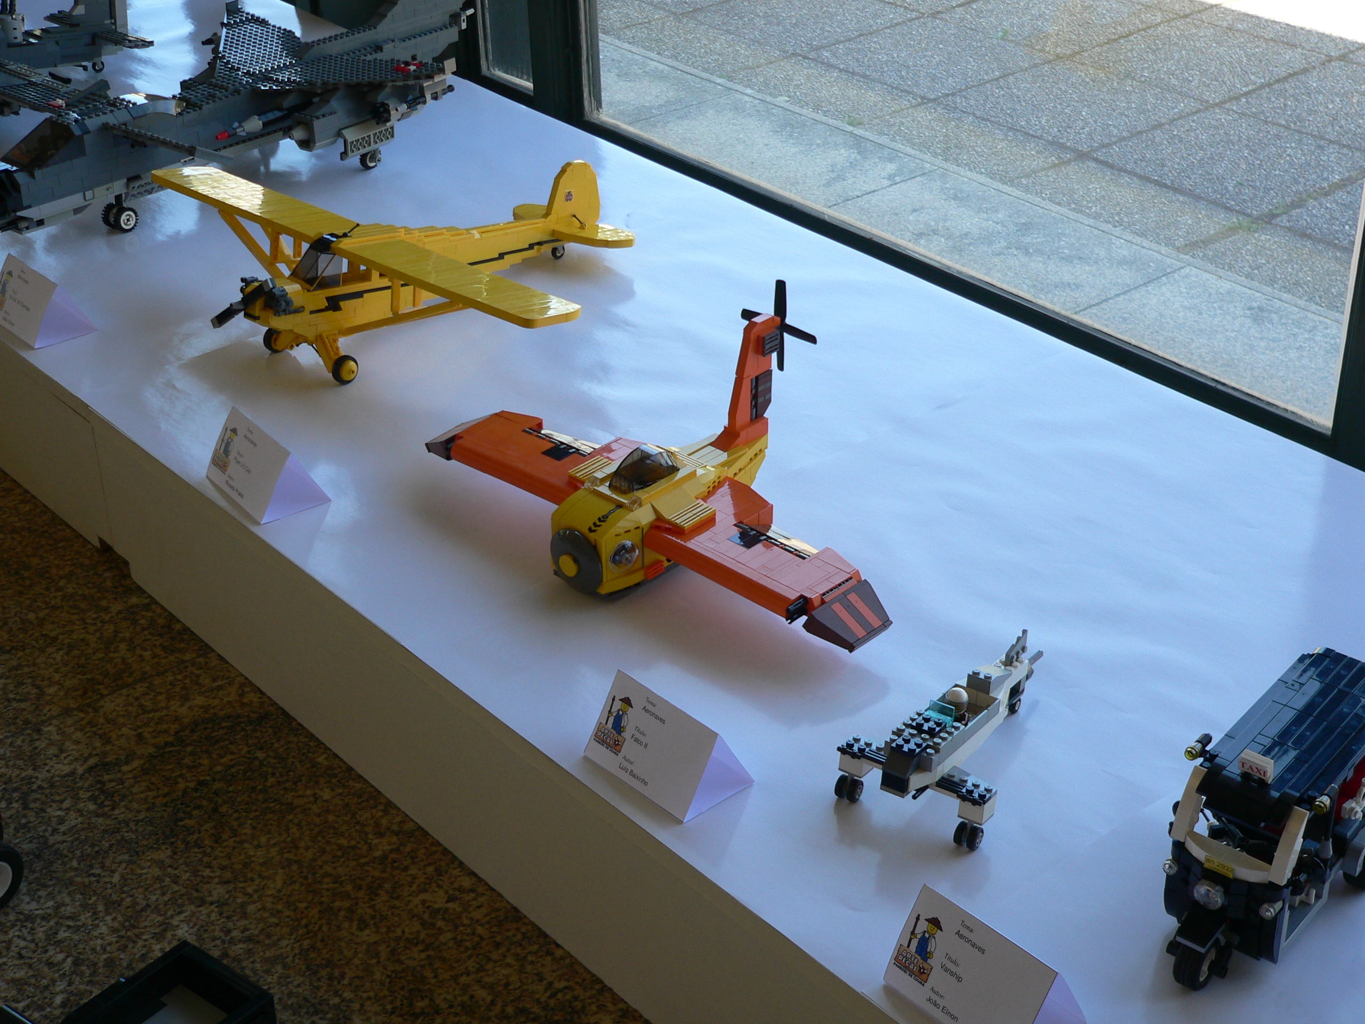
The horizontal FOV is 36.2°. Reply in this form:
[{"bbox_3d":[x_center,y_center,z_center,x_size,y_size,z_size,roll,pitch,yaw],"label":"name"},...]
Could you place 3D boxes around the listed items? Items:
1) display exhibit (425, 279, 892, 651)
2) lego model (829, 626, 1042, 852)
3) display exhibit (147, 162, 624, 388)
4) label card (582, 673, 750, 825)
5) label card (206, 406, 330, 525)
[{"bbox_3d":[-0.003,-0.051,1.469,0.412,0.169,0.225,25,39,36],"label":"display exhibit"},{"bbox_3d":[0.175,0.121,1.270,0.098,0.069,0.193,19,36,30],"label":"lego model"},{"bbox_3d":[-0.218,-0.228,1.824,0.485,0.118,0.431,24,38,35],"label":"display exhibit"},{"bbox_3d":[-0.009,0.135,1.269,0.058,0.051,0.091,-25,38,-35],"label":"label card"},{"bbox_3d":[-0.315,-0.040,1.573,0.058,0.051,0.091,-21,36,-31],"label":"label card"}]

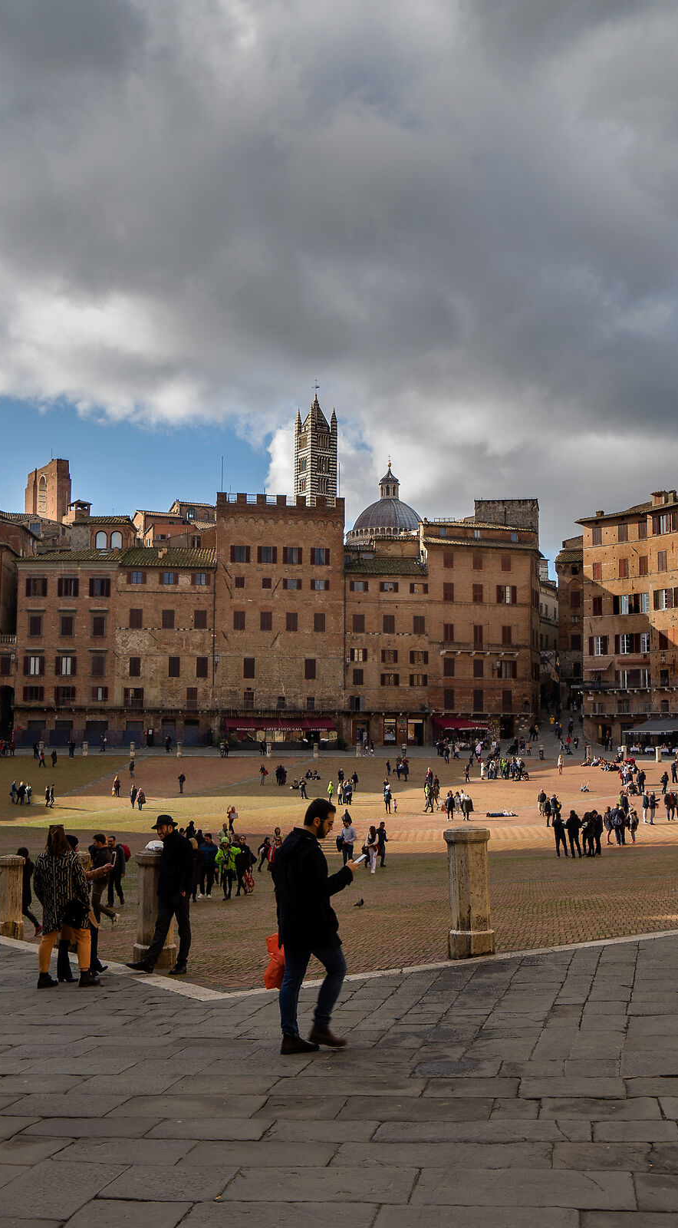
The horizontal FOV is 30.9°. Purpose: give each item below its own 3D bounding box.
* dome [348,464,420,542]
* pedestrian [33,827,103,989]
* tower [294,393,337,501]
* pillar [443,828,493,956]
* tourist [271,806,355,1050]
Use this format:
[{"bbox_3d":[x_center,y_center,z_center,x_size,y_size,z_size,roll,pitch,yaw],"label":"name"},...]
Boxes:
[{"bbox_3d":[12.964,-28.535,316.072,20.500,20.500,20.500,0,-5,0],"label":"dome"},{"bbox_3d":[-2.945,3.185,13.436,0.550,1.700,0.480,-4,-7,37],"label":"pedestrian"},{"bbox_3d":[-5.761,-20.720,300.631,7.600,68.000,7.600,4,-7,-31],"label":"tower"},{"bbox_3d":[1.386,2.934,13.000,0.470,1.360,0.470,3,-7,-28],"label":"pillar"},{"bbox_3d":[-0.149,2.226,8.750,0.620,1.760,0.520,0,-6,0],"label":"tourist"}]

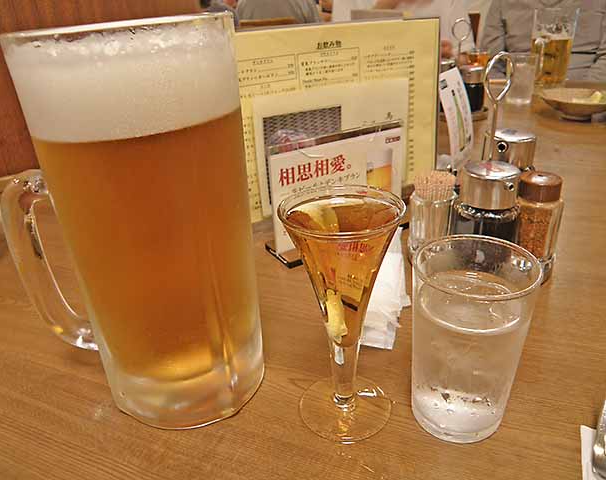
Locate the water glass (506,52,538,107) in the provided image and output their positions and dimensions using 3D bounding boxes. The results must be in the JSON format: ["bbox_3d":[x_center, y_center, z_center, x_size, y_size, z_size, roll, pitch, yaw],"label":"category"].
[{"bbox_3d":[0.441,-0.330,0.986,0.059,0.094,0.059,-3,28,0],"label":"water glass"}]

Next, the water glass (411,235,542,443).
[{"bbox_3d":[0.090,0.057,0.268,0.063,0.101,0.063,-3,28,0],"label":"water glass"}]

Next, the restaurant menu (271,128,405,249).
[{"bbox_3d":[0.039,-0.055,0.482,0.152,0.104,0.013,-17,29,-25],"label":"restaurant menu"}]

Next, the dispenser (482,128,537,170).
[{"bbox_3d":[0.208,-0.064,0.493,0.051,0.087,0.053,19,35,36],"label":"dispenser"}]

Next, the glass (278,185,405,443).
[{"bbox_3d":[0.022,0.043,0.267,0.062,0.133,0.062,-3,28,0],"label":"glass"}]

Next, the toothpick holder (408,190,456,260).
[{"bbox_3d":[0.119,-0.017,0.442,0.043,0.057,0.043,-3,28,0],"label":"toothpick holder"}]

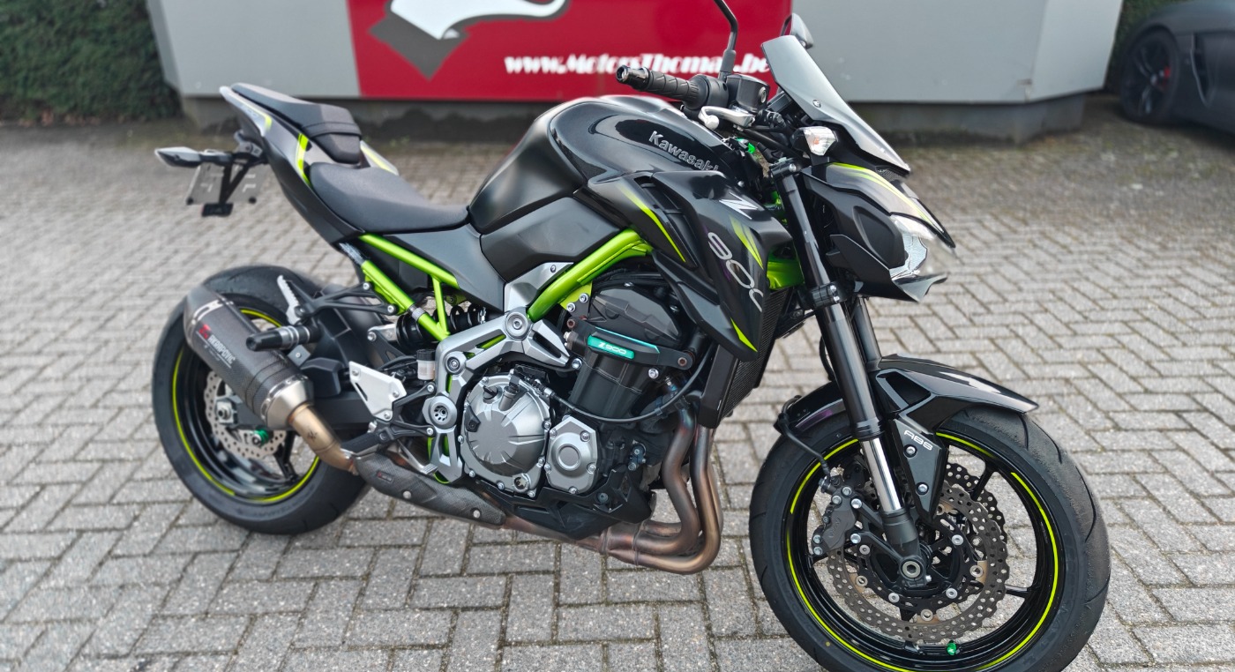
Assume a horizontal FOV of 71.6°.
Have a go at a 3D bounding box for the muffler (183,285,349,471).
[{"bbox_3d":[-0.716,0.086,1.762,0.440,0.140,0.120,42,19,7],"label":"muffler"}]

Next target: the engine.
[{"bbox_3d":[-0.037,0.107,1.712,0.450,0.510,0.450,9,10,20],"label":"engine"}]

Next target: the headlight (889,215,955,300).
[{"bbox_3d":[0.508,-0.133,1.468,0.140,0.150,0.190,9,11,21],"label":"headlight"}]

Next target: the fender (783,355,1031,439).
[{"bbox_3d":[0.504,0.122,1.505,0.420,0.170,0.190,9,11,21],"label":"fender"}]

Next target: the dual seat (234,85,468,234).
[{"bbox_3d":[-0.577,-0.385,1.853,0.660,0.285,0.270,9,10,20],"label":"dual seat"}]

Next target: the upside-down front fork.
[{"bbox_3d":[0.427,0.043,1.526,0.085,0.745,0.265,-18,0,24],"label":"upside-down front fork"}]

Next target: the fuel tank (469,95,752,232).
[{"bbox_3d":[-0.030,-0.321,1.654,0.580,0.285,0.360,9,10,20],"label":"fuel tank"}]

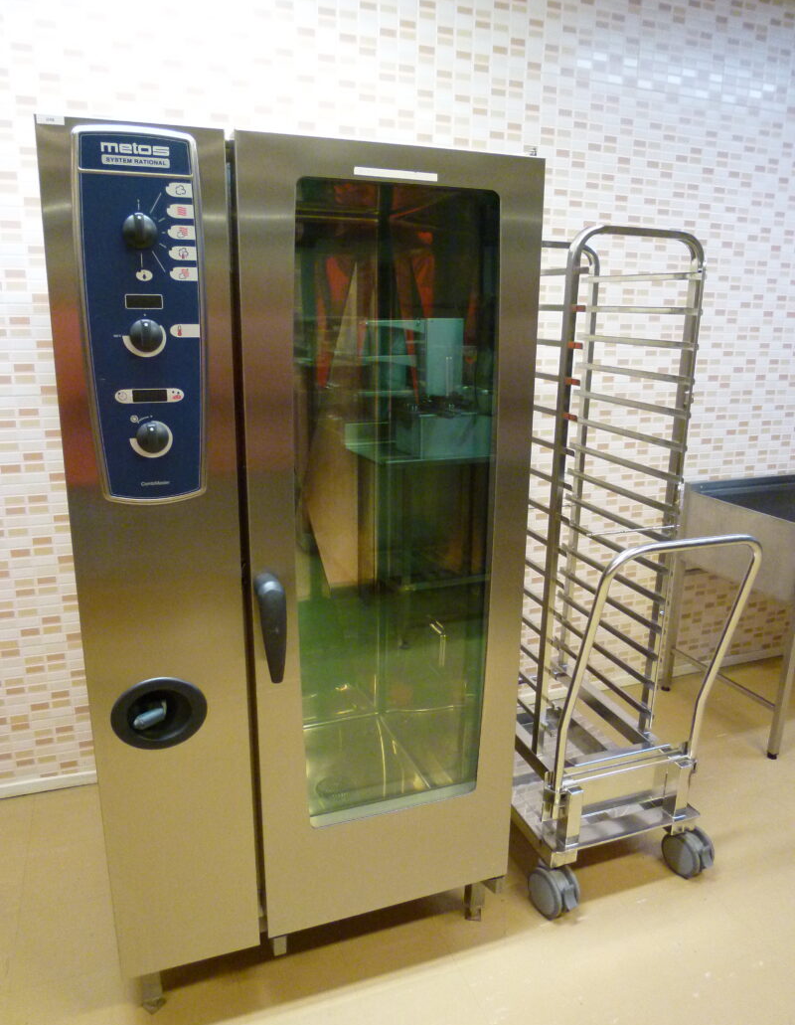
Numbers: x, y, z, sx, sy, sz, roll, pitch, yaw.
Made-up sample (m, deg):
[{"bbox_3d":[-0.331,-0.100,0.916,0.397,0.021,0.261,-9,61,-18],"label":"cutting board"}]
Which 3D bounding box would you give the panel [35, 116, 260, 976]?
[{"bbox_3d":[-0.425,0.162,1.360,0.279,1.600,0.080,-5,15,-19],"label":"panel"}]

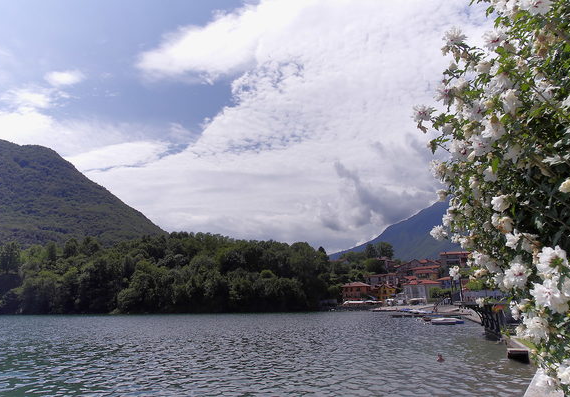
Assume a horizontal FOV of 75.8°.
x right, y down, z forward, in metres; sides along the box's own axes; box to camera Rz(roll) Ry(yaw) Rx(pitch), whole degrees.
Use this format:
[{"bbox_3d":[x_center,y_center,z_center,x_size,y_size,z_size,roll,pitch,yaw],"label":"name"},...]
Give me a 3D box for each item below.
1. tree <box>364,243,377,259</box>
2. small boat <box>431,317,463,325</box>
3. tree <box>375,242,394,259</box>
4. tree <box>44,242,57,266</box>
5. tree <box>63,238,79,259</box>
[{"bbox_3d":[54.928,34.610,234.652,9.638,12.821,9.638,-4,-17,13],"label":"tree"},{"bbox_3d":[24.285,18.326,54.500,4.800,0.950,1.800,2,-16,-8],"label":"small boat"},{"bbox_3d":[63.922,34.609,234.652,11.164,12.812,11.164,-4,-17,15],"label":"tree"},{"bbox_3d":[-121.802,29.640,189.840,6.449,13.526,6.449,10,-19,-31],"label":"tree"},{"bbox_3d":[-113.812,27.387,194.788,7.753,12.151,7.753,9,-19,-29],"label":"tree"}]

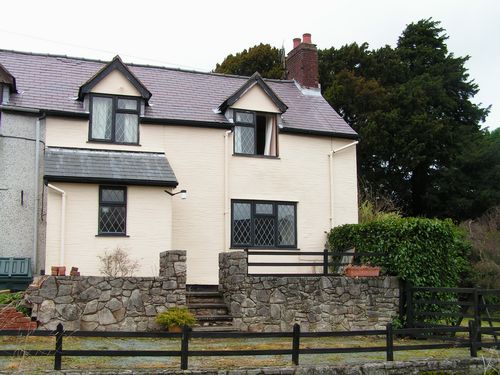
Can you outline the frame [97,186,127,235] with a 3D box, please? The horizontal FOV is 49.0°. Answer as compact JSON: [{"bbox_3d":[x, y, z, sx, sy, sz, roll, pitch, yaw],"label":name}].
[{"bbox_3d":[-2.857,0.482,11.461,0.570,1.060,0.100,2,-8,-17],"label":"frame"}]

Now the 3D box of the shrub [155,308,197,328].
[{"bbox_3d":[-1.319,2.311,9.719,0.720,0.420,0.650,2,-8,-17],"label":"shrub"}]

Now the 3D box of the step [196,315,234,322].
[{"bbox_3d":[-0.791,2.477,10.334,0.880,0.120,0.400,2,-8,-17],"label":"step"}]

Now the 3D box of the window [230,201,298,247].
[{"bbox_3d":[0.384,0.954,14.002,1.780,1.210,0.100,2,-8,-17],"label":"window"}]

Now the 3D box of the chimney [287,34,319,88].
[{"bbox_3d":[1.762,-3.969,18.016,0.620,1.880,1.200,2,-8,-17],"label":"chimney"}]

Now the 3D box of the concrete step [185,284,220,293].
[{"bbox_3d":[-1.088,2.107,11.347,0.880,0.130,0.400,2,-8,-17],"label":"concrete step"}]

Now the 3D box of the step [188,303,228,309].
[{"bbox_3d":[-0.910,2.349,10.736,0.880,0.110,0.400,2,-8,-17],"label":"step"}]

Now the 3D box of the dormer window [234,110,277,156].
[{"bbox_3d":[0.170,-1.377,14.213,1.200,1.180,0.110,2,-8,-17],"label":"dormer window"}]

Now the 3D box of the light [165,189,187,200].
[{"bbox_3d":[-1.586,0.145,11.768,0.420,0.240,0.220,2,-8,-17],"label":"light"}]

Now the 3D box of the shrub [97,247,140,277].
[{"bbox_3d":[-2.553,1.517,10.647,0.800,0.720,0.700,2,-8,-17],"label":"shrub"}]

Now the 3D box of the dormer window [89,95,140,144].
[{"bbox_3d":[-3.233,-1.614,13.174,1.180,1.170,0.100,2,-8,-17],"label":"dormer window"}]

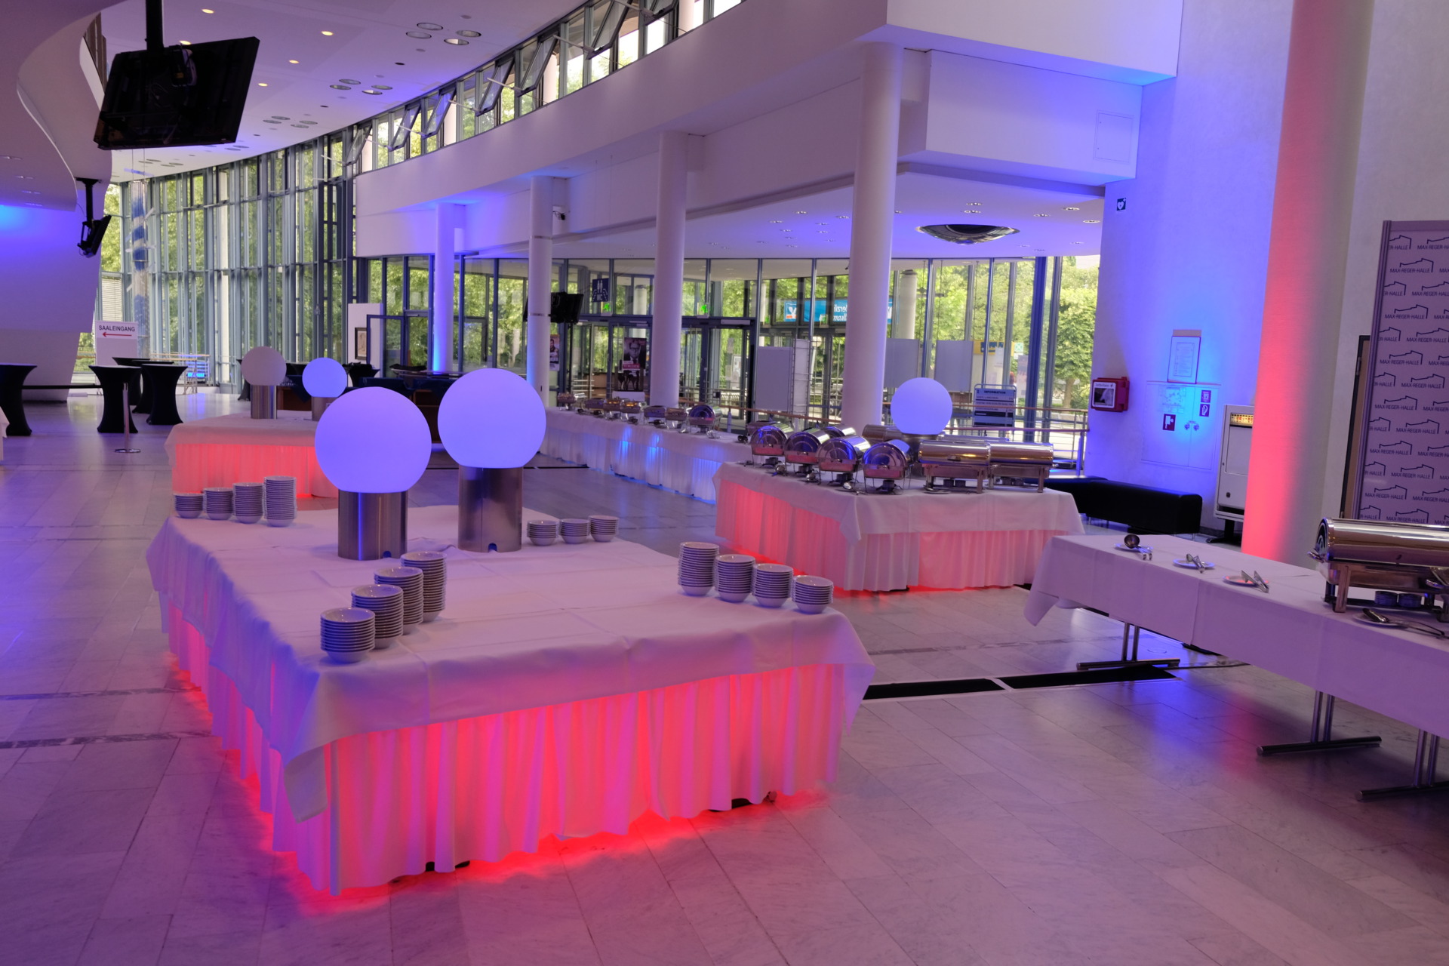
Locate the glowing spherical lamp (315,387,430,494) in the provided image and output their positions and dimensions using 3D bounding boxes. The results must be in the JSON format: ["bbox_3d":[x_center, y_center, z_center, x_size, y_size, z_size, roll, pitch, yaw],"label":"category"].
[{"bbox_3d":[-1.627,-0.200,5.036,0.505,0.490,0.505,2,7,0],"label":"glowing spherical lamp"}]

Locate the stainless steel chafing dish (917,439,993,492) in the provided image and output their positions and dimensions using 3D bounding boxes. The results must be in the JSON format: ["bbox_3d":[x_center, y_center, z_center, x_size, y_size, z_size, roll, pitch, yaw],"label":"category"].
[{"bbox_3d":[1.804,-0.133,8.445,0.580,0.380,0.365,4,7,14],"label":"stainless steel chafing dish"}]

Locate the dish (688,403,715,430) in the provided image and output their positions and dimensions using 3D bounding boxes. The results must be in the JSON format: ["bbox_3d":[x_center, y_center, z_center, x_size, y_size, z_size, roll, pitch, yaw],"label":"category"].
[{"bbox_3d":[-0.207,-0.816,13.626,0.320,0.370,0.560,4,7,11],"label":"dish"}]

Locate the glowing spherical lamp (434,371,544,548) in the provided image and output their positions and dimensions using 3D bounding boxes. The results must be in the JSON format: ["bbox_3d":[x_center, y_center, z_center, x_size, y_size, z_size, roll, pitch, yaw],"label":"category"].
[{"bbox_3d":[-1.111,-0.117,5.182,0.518,0.858,0.518,2,7,0],"label":"glowing spherical lamp"}]

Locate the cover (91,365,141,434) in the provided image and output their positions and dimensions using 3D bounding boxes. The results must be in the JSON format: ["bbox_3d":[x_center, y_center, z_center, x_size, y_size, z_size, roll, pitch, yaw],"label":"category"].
[{"bbox_3d":[-10.415,-1.426,18.612,0.860,1.081,0.860,2,7,0],"label":"cover"}]

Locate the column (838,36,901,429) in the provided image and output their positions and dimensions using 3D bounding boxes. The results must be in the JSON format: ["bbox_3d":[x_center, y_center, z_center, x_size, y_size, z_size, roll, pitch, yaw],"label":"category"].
[{"bbox_3d":[1.552,-2.102,11.654,0.445,4.980,0.445,2,7,0],"label":"column"}]

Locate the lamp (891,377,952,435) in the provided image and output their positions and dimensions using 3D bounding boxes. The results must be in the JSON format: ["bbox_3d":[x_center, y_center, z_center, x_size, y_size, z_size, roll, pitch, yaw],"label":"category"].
[{"bbox_3d":[1.634,-0.625,8.998,0.500,0.470,0.500,4,7,10],"label":"lamp"}]

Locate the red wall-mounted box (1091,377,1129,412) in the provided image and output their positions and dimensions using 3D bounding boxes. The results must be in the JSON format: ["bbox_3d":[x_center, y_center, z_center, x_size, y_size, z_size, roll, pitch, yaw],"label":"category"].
[{"bbox_3d":[4.930,-1.130,13.879,0.190,0.400,0.450,0,7,-21],"label":"red wall-mounted box"}]

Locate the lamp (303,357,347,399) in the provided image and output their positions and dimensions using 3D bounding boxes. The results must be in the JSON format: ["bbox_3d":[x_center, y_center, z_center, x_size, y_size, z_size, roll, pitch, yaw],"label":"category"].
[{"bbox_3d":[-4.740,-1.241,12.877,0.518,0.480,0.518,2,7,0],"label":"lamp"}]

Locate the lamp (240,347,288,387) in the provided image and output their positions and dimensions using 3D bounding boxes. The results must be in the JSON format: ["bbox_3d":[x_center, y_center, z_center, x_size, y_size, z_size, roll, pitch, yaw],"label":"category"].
[{"bbox_3d":[-5.665,-1.402,13.350,0.505,0.490,0.505,2,7,0],"label":"lamp"}]

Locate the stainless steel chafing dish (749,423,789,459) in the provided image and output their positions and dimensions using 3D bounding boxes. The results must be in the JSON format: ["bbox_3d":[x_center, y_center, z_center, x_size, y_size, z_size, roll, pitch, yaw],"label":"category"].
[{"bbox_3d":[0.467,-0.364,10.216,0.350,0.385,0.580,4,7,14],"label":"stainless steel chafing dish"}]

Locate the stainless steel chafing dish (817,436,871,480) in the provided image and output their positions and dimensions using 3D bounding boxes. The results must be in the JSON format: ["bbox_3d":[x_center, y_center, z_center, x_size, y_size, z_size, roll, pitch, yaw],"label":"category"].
[{"bbox_3d":[0.959,-0.183,8.553,0.330,0.370,0.560,5,7,18],"label":"stainless steel chafing dish"}]

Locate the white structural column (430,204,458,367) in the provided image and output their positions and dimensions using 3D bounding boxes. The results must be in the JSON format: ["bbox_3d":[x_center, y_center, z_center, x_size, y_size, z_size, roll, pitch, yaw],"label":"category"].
[{"bbox_3d":[-6.627,-4.057,25.750,0.445,4.980,0.445,2,7,0],"label":"white structural column"}]

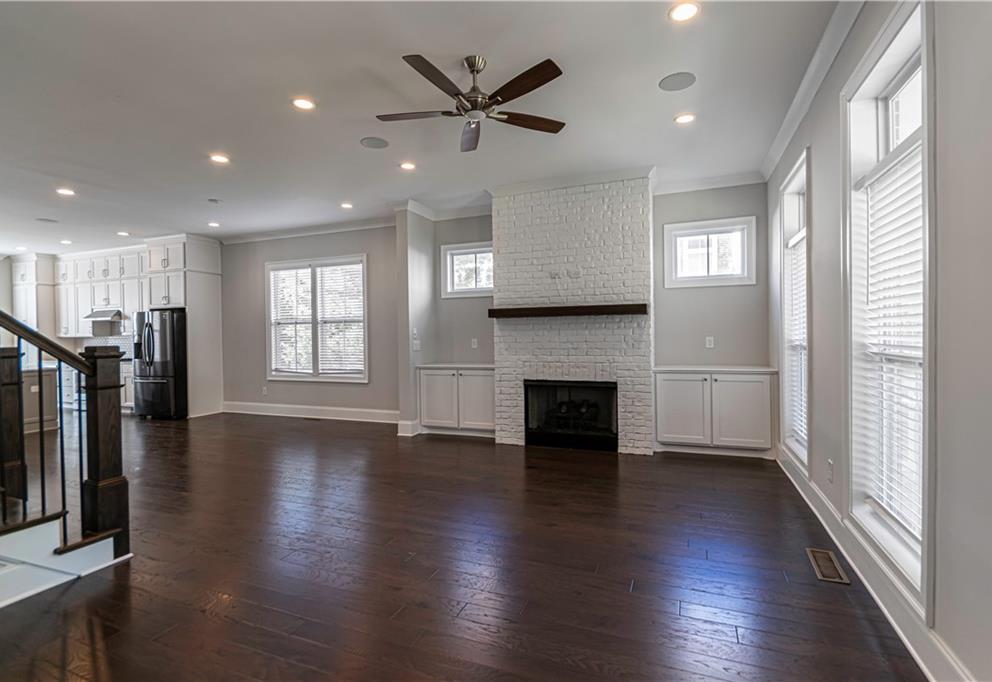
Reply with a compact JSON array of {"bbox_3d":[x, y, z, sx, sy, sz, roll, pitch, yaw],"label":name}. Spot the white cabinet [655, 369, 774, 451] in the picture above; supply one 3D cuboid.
[{"bbox_3d":[2.354,0.754,4.974,1.182,0.909,0.505,0,0,21],"label":"white cabinet"}]

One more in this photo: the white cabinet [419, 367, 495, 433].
[{"bbox_3d":[-0.410,0.773,6.055,1.176,0.909,0.505,0,0,21],"label":"white cabinet"}]

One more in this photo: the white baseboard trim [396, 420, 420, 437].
[{"bbox_3d":[-1.144,1.141,5.998,0.223,0.192,0.186,-1,1,22],"label":"white baseboard trim"}]

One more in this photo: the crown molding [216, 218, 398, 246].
[{"bbox_3d":[-2.969,-1.739,7.255,3.981,0.108,0.082,0,0,21],"label":"crown molding"}]

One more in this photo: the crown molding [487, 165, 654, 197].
[{"bbox_3d":[0.761,-1.743,5.027,1.853,0.093,0.103,-1,1,22],"label":"crown molding"}]

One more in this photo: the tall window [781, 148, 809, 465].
[{"bbox_3d":[2.587,-0.206,3.843,0.124,2.329,0.911,-1,1,22],"label":"tall window"}]

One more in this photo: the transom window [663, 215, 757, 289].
[{"bbox_3d":[2.445,-0.996,5.224,0.946,0.747,0.103,0,0,21],"label":"transom window"}]

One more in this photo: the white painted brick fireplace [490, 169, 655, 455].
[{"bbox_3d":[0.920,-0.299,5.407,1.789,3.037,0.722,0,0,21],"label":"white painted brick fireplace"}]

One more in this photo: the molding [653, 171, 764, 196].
[{"bbox_3d":[2.391,-1.769,5.148,1.149,0.093,0.103,-1,1,22],"label":"molding"}]

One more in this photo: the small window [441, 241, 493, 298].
[{"bbox_3d":[-0.320,-0.976,6.305,0.946,0.747,0.103,0,0,21],"label":"small window"}]

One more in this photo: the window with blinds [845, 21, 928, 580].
[{"bbox_3d":[1.894,-0.175,2.170,0.124,2.303,0.911,-1,1,22],"label":"window with blinds"}]

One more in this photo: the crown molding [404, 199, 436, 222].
[{"bbox_3d":[-0.985,-1.741,6.126,0.093,0.088,0.735,-1,1,22],"label":"crown molding"}]

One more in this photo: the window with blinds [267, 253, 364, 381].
[{"bbox_3d":[-2.885,-0.331,7.350,2.091,1.984,0.103,-1,1,22],"label":"window with blinds"}]

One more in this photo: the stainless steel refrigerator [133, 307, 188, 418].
[{"bbox_3d":[-5.537,0.380,7.891,0.988,1.780,0.849,-1,1,22],"label":"stainless steel refrigerator"}]

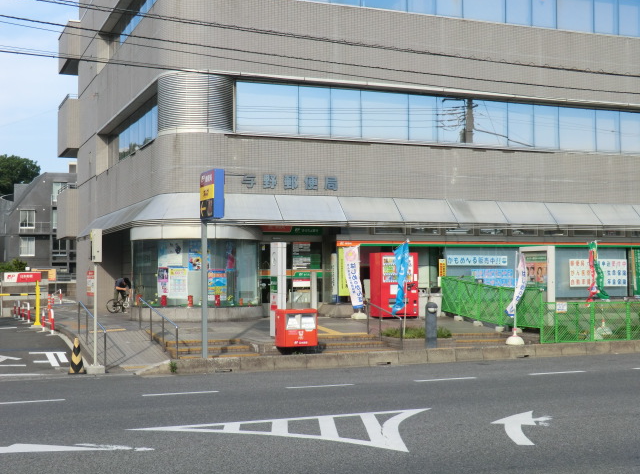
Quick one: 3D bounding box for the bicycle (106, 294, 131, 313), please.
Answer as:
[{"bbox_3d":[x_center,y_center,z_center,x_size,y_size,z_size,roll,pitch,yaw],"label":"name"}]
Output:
[{"bbox_3d":[-6.956,2.283,31.000,1.450,0.880,0.500,0,-2,-12],"label":"bicycle"}]

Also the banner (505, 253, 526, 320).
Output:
[{"bbox_3d":[4.184,1.017,18.600,0.400,1.400,0.240,0,-2,-14],"label":"banner"}]

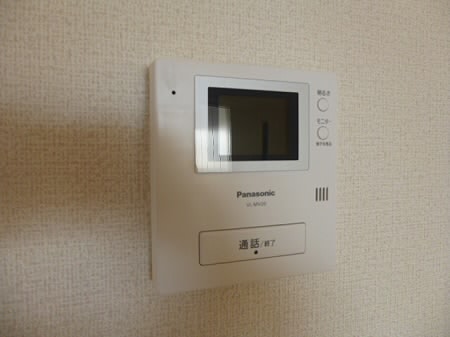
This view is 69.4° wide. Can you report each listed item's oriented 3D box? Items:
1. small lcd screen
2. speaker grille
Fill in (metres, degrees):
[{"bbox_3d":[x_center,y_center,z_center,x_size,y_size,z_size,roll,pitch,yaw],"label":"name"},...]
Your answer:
[{"bbox_3d":[0.023,-0.034,0.255,0.076,0.055,0.005,-1,3,-18],"label":"small lcd screen"},{"bbox_3d":[0.081,0.022,0.275,0.013,0.011,0.003,-1,3,-18],"label":"speaker grille"}]

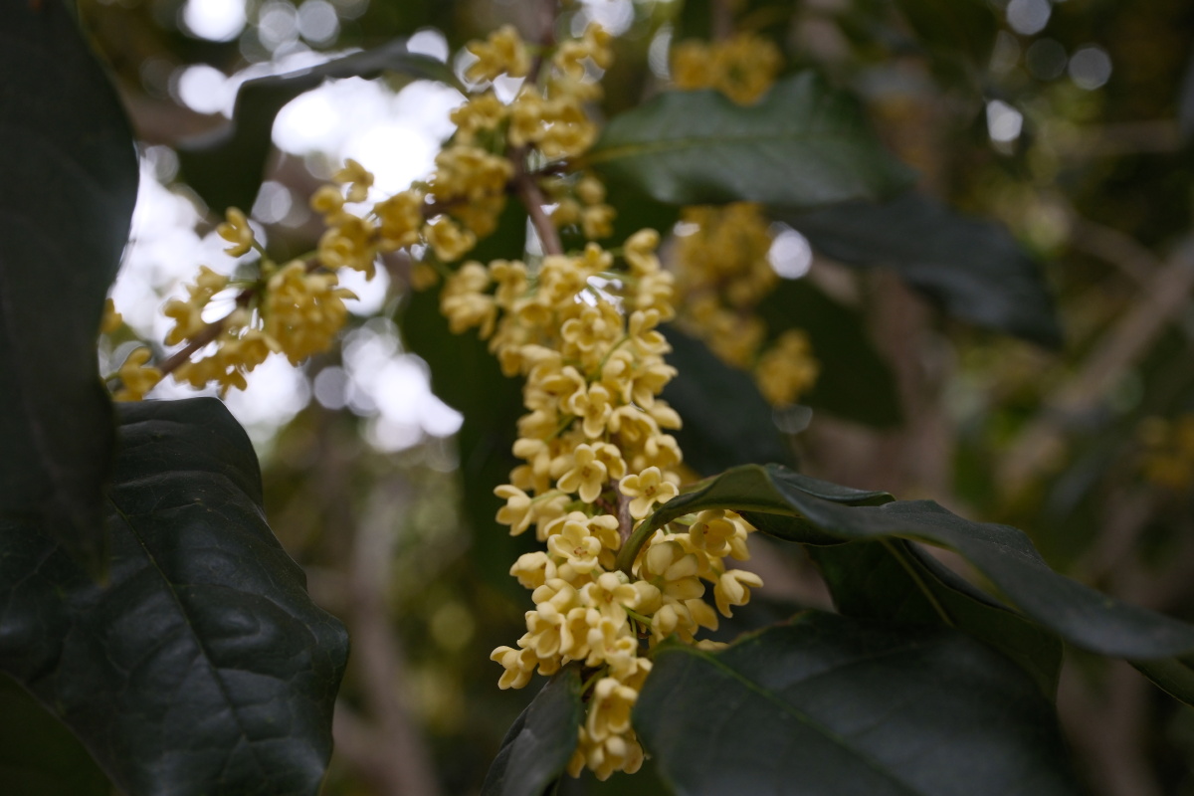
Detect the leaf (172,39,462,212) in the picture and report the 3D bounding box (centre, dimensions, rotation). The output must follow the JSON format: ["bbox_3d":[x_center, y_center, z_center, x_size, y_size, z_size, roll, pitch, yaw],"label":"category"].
[{"bbox_3d":[-0.063,-0.062,0.340,0.063,0.034,0.036,0,-12,0],"label":"leaf"}]

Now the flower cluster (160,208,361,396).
[{"bbox_3d":[-0.073,-0.020,0.320,0.040,0.037,0.036,0,-12,0],"label":"flower cluster"}]

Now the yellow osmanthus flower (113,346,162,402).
[{"bbox_3d":[-0.099,-0.005,0.320,0.009,0.011,0.009,-11,-16,43],"label":"yellow osmanthus flower"}]

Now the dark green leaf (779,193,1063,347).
[{"bbox_3d":[0.091,-0.036,0.420,0.085,0.033,0.016,23,-41,-2],"label":"dark green leaf"}]

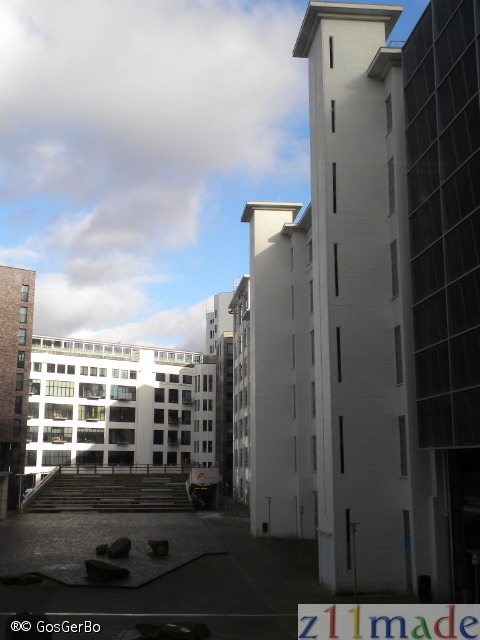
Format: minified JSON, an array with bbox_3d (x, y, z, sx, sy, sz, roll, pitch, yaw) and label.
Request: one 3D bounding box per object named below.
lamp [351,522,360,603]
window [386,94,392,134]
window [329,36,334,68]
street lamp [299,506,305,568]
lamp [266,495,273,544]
[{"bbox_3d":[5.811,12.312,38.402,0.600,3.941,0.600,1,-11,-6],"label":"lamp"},{"bbox_3d":[8.911,-12.219,45.195,0.150,2.121,0.994,1,-11,-6],"label":"window"},{"bbox_3d":[5.586,-16.323,46.337,0.200,2.093,0.150,1,-11,-6],"label":"window"},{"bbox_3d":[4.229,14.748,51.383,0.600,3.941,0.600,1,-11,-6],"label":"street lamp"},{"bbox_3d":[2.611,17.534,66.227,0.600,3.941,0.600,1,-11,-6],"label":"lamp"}]

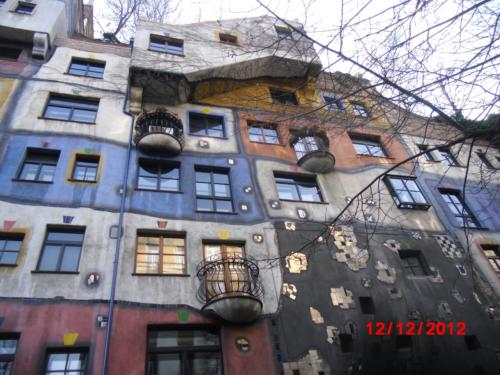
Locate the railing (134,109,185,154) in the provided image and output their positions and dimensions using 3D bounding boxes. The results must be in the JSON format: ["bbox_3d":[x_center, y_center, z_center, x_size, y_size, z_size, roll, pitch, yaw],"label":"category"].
[{"bbox_3d":[-3.344,-2.119,14.629,1.836,1.443,0.980,4,-38,-16],"label":"railing"}]

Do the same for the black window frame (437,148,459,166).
[{"bbox_3d":[9.901,-1.468,19.514,0.764,1.325,0.200,4,-38,-16],"label":"black window frame"}]

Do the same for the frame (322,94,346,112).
[{"bbox_3d":[4.061,-4.011,19.031,1.067,1.067,0.184,4,-43,-15],"label":"frame"}]

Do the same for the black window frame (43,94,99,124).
[{"bbox_3d":[-6.776,-2.939,14.933,1.816,1.433,0.200,4,-38,-16],"label":"black window frame"}]

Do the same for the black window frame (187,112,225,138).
[{"bbox_3d":[-1.707,-2.383,15.511,1.426,1.387,0.184,4,-43,-15],"label":"black window frame"}]

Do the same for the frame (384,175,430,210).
[{"bbox_3d":[6.738,0.233,16.729,1.521,1.541,0.330,4,-38,-16],"label":"frame"}]

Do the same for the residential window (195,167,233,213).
[{"bbox_3d":[-1.328,0.135,14.342,1.372,2.139,0.200,4,-38,-16],"label":"residential window"}]

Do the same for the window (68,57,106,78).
[{"bbox_3d":[-6.689,-4.854,16.116,1.348,1.242,0.184,4,-43,-15],"label":"window"}]

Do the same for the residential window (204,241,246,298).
[{"bbox_3d":[-0.697,2.471,11.296,1.290,2.095,0.184,4,-43,-15],"label":"residential window"}]

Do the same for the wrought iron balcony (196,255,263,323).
[{"bbox_3d":[-0.433,2.716,10.442,1.794,1.552,0.825,4,-43,-15],"label":"wrought iron balcony"}]

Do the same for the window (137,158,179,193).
[{"bbox_3d":[-3.264,-0.354,14.077,1.503,1.443,0.200,4,-38,-16],"label":"window"}]

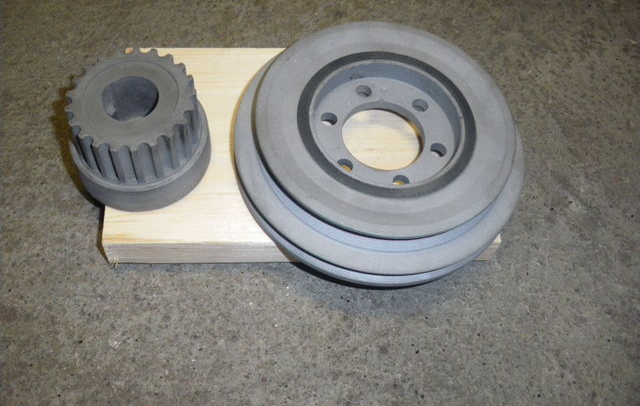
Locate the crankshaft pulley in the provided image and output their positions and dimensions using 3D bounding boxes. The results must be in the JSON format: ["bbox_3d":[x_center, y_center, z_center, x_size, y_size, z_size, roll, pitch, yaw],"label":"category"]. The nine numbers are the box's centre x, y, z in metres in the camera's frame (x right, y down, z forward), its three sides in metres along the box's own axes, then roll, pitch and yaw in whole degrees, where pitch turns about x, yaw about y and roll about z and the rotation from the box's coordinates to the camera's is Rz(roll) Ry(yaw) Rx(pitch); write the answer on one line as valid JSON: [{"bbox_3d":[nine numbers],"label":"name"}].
[{"bbox_3d":[0.034,-0.035,0.369,0.165,0.036,0.165,0,62,-5],"label":"crankshaft pulley"}]

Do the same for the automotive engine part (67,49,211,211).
[{"bbox_3d":[-0.095,-0.039,0.349,0.071,0.053,0.071,0,62,-5],"label":"automotive engine part"}]

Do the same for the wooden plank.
[{"bbox_3d":[-0.011,-0.031,0.398,0.214,0.026,0.133,0,62,-5],"label":"wooden plank"}]

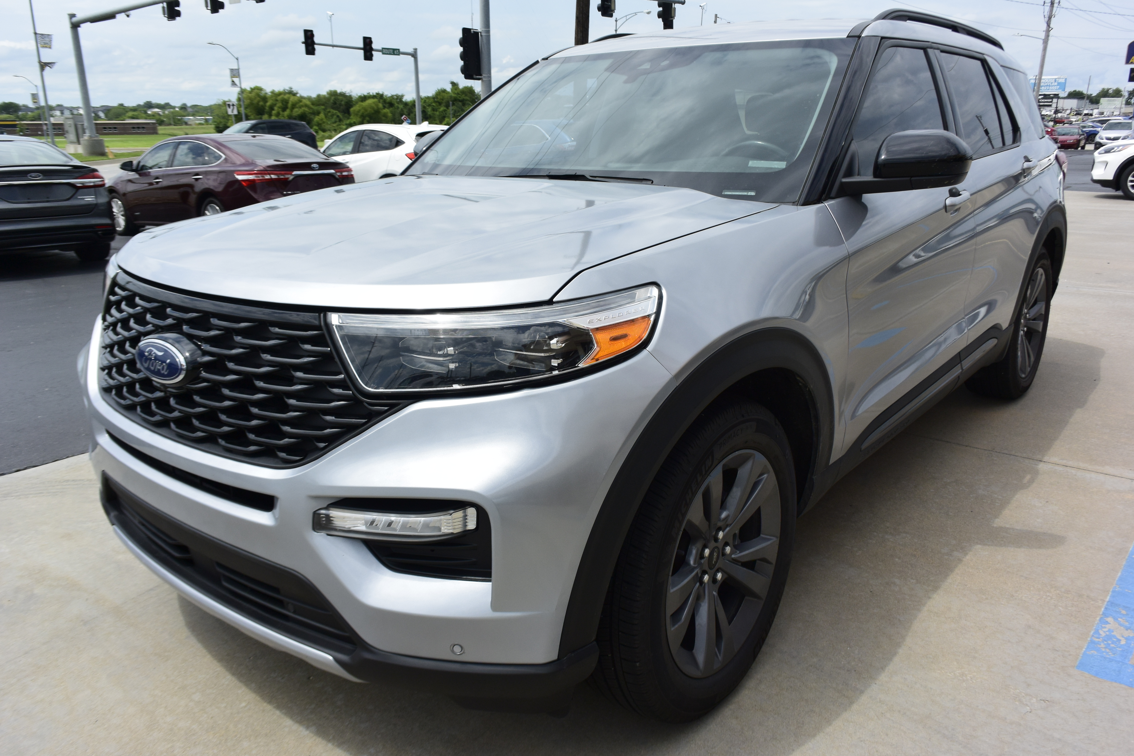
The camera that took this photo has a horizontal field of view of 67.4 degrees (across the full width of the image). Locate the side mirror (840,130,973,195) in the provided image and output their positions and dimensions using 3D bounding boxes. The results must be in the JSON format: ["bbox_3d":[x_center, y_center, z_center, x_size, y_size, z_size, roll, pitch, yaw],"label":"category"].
[{"bbox_3d":[0.875,-0.557,2.179,0.250,0.170,0.220,13,21,37],"label":"side mirror"}]

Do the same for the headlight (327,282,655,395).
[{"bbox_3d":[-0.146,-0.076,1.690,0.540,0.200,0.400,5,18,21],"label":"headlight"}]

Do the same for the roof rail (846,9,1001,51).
[{"bbox_3d":[1.573,-1.414,3.525,0.100,0.140,2.150,12,21,38],"label":"roof rail"}]

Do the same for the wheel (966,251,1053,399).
[{"bbox_3d":[2.224,-0.293,4.277,0.260,0.775,0.780,12,21,38],"label":"wheel"}]

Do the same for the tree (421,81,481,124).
[{"bbox_3d":[-12.422,-28.110,90.731,7.000,6.200,6.000,0,17,0],"label":"tree"}]

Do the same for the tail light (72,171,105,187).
[{"bbox_3d":[-5.330,-2.213,9.500,0.460,0.175,0.280,-15,23,-41],"label":"tail light"}]

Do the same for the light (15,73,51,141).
[{"bbox_3d":[-66.397,-33.267,105.000,3.100,8.000,0.500,0,17,0],"label":"light"}]

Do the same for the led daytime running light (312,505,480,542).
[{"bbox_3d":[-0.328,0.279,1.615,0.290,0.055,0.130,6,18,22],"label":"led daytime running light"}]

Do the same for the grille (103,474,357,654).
[{"bbox_3d":[-0.863,0.366,1.976,1.060,0.220,0.170,12,21,38],"label":"grille"}]

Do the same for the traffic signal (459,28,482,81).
[{"bbox_3d":[-2.610,-8.825,23.200,0.450,1.310,0.600,16,23,43],"label":"traffic signal"}]

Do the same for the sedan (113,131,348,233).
[{"bbox_3d":[-5.150,-2.830,12.540,4.950,1.460,1.840,13,21,37],"label":"sedan"}]

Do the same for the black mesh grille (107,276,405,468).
[{"bbox_3d":[-0.813,-0.037,1.878,1.140,0.330,0.210,13,21,37],"label":"black mesh grille"}]

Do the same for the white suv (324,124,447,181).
[{"bbox_3d":[-3.720,-4.400,17.420,4.300,1.600,1.770,14,22,40],"label":"white suv"}]

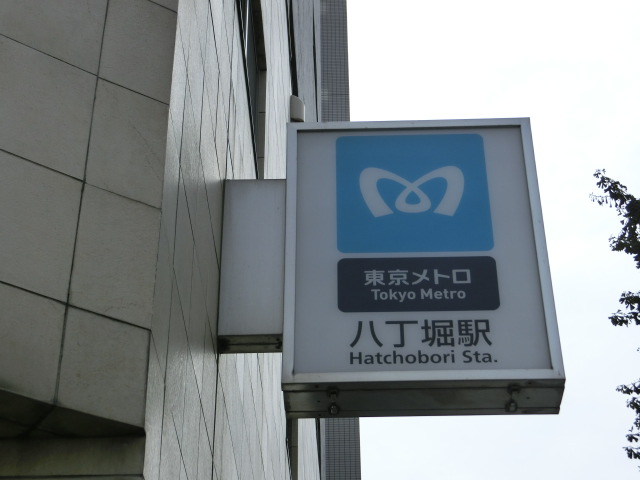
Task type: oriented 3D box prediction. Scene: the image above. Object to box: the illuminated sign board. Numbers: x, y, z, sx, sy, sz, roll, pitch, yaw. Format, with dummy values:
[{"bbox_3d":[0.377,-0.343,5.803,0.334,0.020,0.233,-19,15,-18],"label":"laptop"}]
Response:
[{"bbox_3d":[0.304,0.064,4.140,0.820,1.031,0.199,-1,-38,1],"label":"illuminated sign board"}]

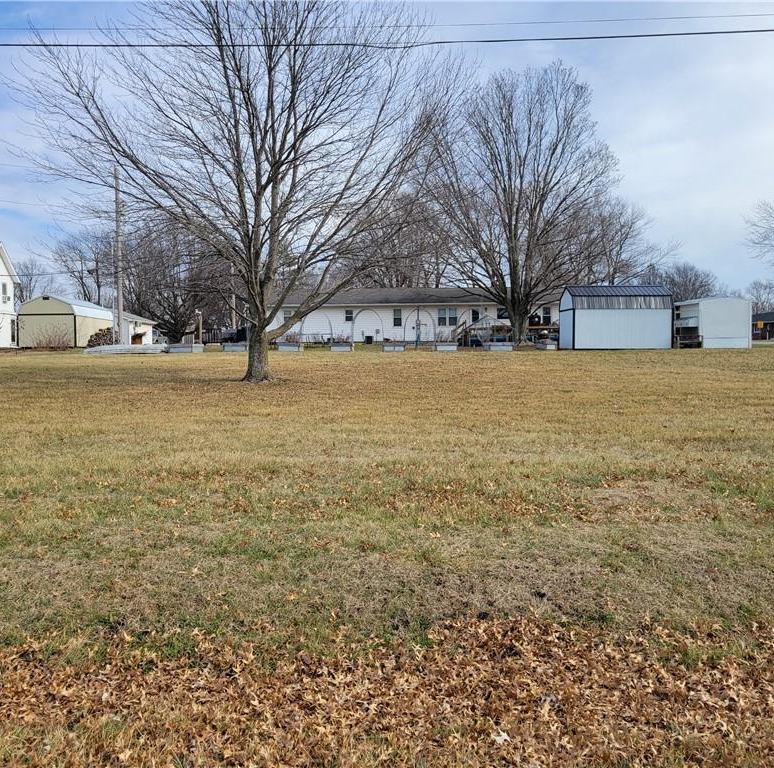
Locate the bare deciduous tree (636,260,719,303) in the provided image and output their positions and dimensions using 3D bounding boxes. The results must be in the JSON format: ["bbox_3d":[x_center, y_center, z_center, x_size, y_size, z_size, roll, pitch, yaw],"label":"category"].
[{"bbox_3d":[39.746,-11.203,104.589,11.068,11.110,11.068,0,3,0],"label":"bare deciduous tree"}]

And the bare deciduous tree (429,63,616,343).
[{"bbox_3d":[8.023,-10.544,45.538,10.681,16.661,10.681,0,3,0],"label":"bare deciduous tree"}]

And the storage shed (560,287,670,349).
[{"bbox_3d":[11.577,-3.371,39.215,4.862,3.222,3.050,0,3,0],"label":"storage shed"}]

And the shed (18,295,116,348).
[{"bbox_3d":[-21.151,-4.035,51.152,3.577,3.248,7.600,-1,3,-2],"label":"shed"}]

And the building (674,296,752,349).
[{"bbox_3d":[17.750,-3.290,42.000,2.550,2.660,4.000,0,4,0],"label":"building"}]

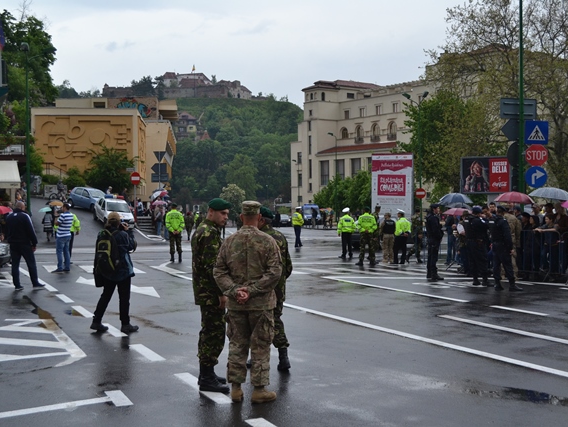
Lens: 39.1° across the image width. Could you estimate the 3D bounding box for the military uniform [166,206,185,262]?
[{"bbox_3d":[-3.290,0.592,24.300,0.590,1.790,0.400,0,0,-3],"label":"military uniform"}]

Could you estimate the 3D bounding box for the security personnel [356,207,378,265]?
[{"bbox_3d":[2.505,0.690,24.000,0.600,1.790,0.360,0,0,0],"label":"security personnel"}]

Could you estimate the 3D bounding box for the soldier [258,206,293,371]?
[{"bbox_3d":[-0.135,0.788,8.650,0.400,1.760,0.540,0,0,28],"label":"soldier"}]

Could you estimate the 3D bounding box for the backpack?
[{"bbox_3d":[-2.489,0.567,11.250,0.350,0.640,0.260,0,1,34],"label":"backpack"}]

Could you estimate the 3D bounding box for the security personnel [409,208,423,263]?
[{"bbox_3d":[4.322,0.720,26.200,0.580,1.810,0.520,0,0,9],"label":"security personnel"}]

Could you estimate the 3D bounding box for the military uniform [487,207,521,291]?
[{"bbox_3d":[4.722,0.737,17.250,0.580,1.820,0.480,0,0,43],"label":"military uniform"}]

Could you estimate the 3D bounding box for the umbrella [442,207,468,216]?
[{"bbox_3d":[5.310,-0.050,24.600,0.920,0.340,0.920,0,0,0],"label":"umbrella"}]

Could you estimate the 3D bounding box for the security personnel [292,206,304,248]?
[{"bbox_3d":[0.631,0.604,35.300,0.520,1.790,0.380,0,1,45],"label":"security personnel"}]

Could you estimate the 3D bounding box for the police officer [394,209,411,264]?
[{"bbox_3d":[3.732,0.734,25.200,0.520,1.760,0.360,0,1,-32],"label":"police officer"}]

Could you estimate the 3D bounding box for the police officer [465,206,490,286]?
[{"bbox_3d":[4.384,0.731,18.100,0.580,1.790,0.420,0,1,35],"label":"police officer"}]

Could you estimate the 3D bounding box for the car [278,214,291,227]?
[{"bbox_3d":[0.060,0.800,92.000,1.770,1.470,4.300,0,0,-5],"label":"car"}]

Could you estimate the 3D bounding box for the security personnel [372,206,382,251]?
[{"bbox_3d":[2.920,0.673,25.400,0.550,1.790,0.520,0,0,16],"label":"security personnel"}]

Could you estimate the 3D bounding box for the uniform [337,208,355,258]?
[{"bbox_3d":[2.276,0.708,29.000,0.560,1.820,0.380,0,0,-11],"label":"uniform"}]

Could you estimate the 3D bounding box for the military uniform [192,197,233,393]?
[{"bbox_3d":[-0.695,0.766,7.720,0.370,1.810,0.550,0,0,-7],"label":"military uniform"}]

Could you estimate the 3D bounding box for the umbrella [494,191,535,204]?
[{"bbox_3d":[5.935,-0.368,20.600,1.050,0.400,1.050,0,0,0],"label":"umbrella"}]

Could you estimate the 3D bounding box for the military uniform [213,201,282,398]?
[{"bbox_3d":[-0.320,0.776,7.150,0.620,1.780,0.420,0,0,3],"label":"military uniform"}]

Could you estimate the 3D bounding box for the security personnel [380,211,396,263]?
[{"bbox_3d":[3.471,0.779,26.500,0.520,1.690,0.350,0,0,-9],"label":"security personnel"}]

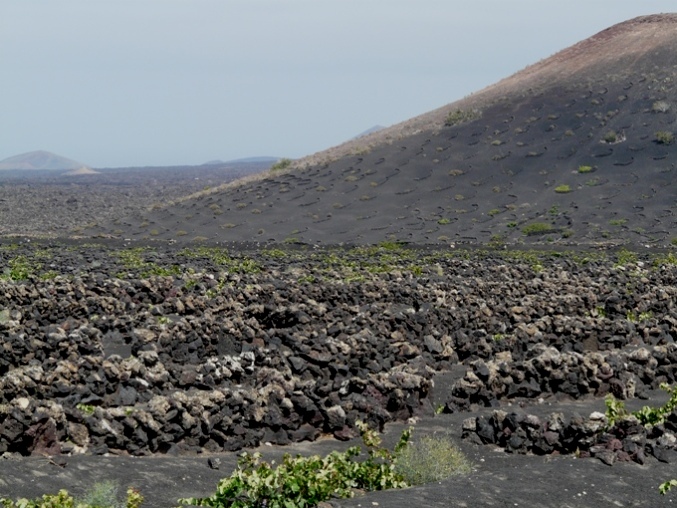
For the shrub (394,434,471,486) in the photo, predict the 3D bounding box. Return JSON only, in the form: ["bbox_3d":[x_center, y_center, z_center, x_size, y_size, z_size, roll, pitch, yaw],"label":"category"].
[{"bbox_3d":[1.016,2.232,26.000,0.810,0.510,0.740,0,2,0],"label":"shrub"}]

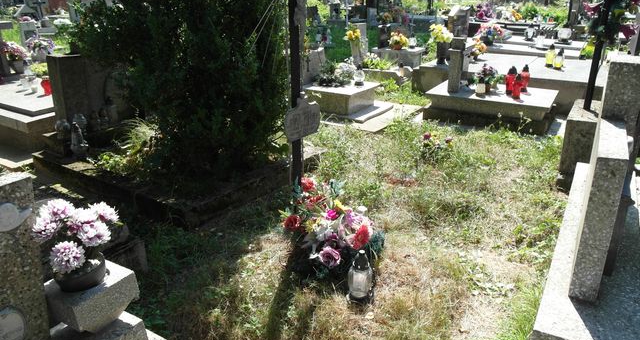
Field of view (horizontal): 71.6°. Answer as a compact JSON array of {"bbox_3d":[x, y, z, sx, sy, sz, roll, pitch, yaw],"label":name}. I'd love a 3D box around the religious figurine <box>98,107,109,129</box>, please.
[{"bbox_3d":[-1.867,-0.453,3.826,0.070,0.187,0.080,13,26,29],"label":"religious figurine"}]

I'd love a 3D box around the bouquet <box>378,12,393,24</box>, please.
[{"bbox_3d":[1.329,-3.073,9.000,0.270,0.260,0.250,3,21,8],"label":"bouquet"}]

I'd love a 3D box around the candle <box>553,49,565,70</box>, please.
[{"bbox_3d":[3.198,-1.482,5.950,0.130,0.280,0.130,0,22,0],"label":"candle"}]

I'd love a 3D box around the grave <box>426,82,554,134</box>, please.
[{"bbox_3d":[2.040,-0.773,5.311,1.350,0.320,1.000,12,25,29],"label":"grave"}]

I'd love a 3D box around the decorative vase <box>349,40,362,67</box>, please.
[{"bbox_3d":[0.633,-2.048,7.800,0.210,0.460,0.210,0,22,0],"label":"decorative vase"}]

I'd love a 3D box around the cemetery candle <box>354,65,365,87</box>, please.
[{"bbox_3d":[0.503,-1.203,5.650,0.140,0.280,0.140,2,21,5],"label":"cemetery candle"}]

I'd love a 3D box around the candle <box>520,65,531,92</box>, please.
[{"bbox_3d":[2.490,-1.108,5.371,0.110,0.304,0.110,10,25,23],"label":"candle"}]

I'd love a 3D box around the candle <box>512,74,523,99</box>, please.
[{"bbox_3d":[2.292,-0.969,5.150,0.115,0.270,0.115,0,22,0],"label":"candle"}]

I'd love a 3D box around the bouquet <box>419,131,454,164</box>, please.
[{"bbox_3d":[1.132,-0.221,4.350,0.340,0.300,0.320,0,22,0],"label":"bouquet"}]

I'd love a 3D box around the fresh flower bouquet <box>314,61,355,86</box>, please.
[{"bbox_3d":[0.206,-1.283,5.830,0.480,0.280,0.380,13,26,29],"label":"fresh flower bouquet"}]

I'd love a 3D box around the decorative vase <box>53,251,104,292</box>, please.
[{"bbox_3d":[-1.000,0.431,1.870,0.200,0.105,0.200,0,22,0],"label":"decorative vase"}]

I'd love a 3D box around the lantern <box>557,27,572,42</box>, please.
[{"bbox_3d":[4.519,-2.504,8.200,0.260,0.280,0.260,11,24,26],"label":"lantern"}]

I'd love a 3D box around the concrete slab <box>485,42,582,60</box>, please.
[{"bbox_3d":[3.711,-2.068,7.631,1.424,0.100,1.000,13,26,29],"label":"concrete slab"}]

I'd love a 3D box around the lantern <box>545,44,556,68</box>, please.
[{"bbox_3d":[3.243,-1.597,6.244,0.135,0.294,0.135,11,25,25],"label":"lantern"}]

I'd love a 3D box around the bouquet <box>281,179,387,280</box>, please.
[{"bbox_3d":[0.078,0.351,2.575,0.550,0.340,0.550,1,23,2],"label":"bouquet"}]

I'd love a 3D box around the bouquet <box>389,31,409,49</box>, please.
[{"bbox_3d":[1.451,-2.412,8.200,0.360,0.320,0.340,0,22,0],"label":"bouquet"}]

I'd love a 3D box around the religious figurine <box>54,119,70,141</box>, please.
[{"bbox_3d":[-2.234,-0.351,3.850,0.130,0.205,0.140,13,25,29],"label":"religious figurine"}]

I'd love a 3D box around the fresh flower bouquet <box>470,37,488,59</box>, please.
[{"bbox_3d":[2.516,-1.933,7.000,0.280,0.330,0.280,0,22,0],"label":"fresh flower bouquet"}]

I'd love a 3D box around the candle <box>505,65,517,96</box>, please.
[{"bbox_3d":[2.182,-1.004,5.033,0.115,0.310,0.115,9,23,22],"label":"candle"}]

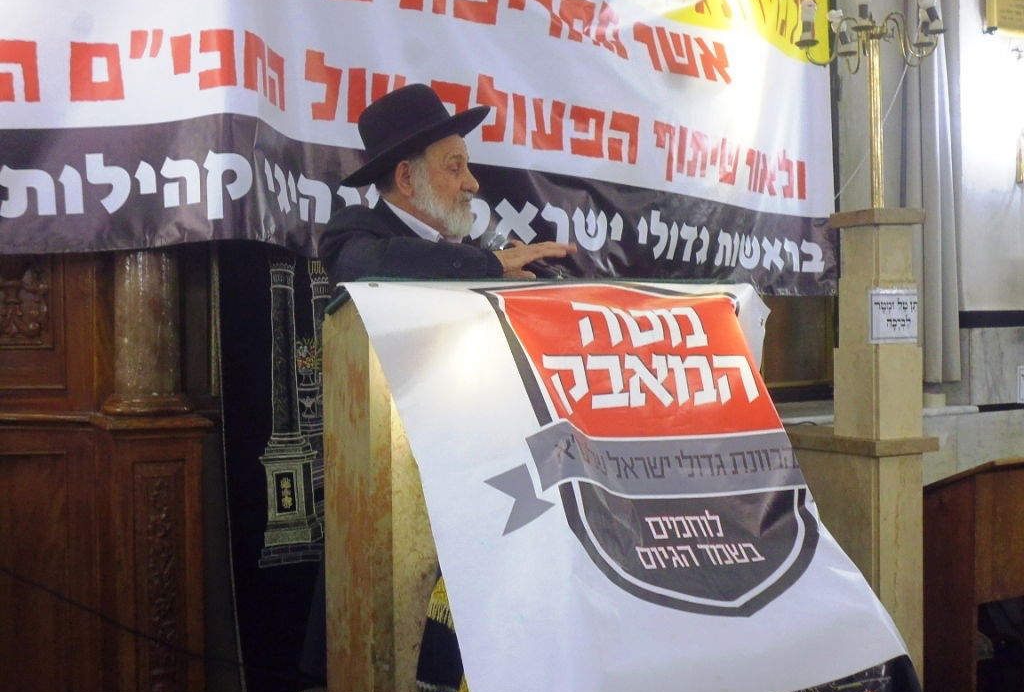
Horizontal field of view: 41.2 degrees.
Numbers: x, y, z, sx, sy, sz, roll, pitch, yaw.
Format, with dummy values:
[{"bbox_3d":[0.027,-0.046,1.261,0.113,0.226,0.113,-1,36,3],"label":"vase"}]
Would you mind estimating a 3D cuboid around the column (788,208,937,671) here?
[{"bbox_3d":[1.065,0.322,4.129,0.250,1.450,0.360,-1,1,-27],"label":"column"}]

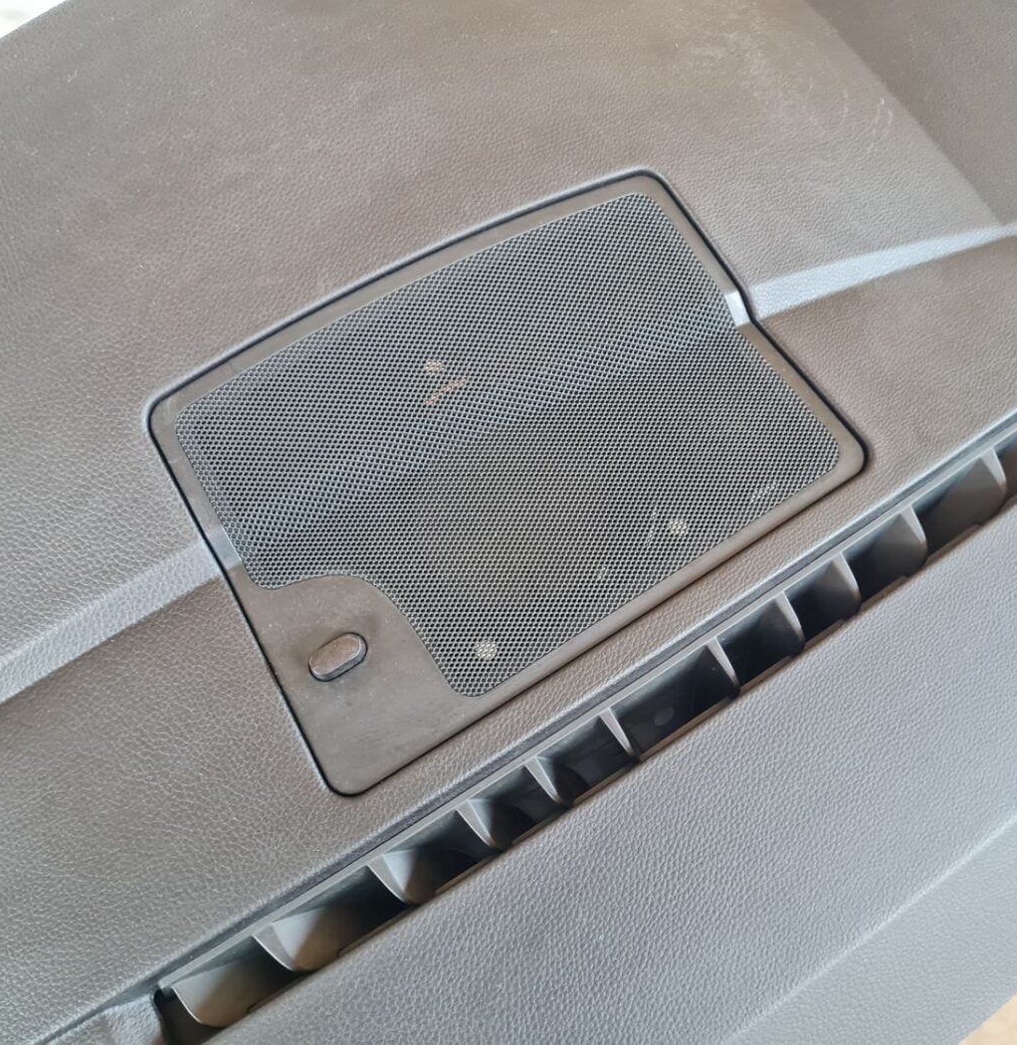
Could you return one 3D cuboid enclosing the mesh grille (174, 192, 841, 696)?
[{"bbox_3d":[0.005,-0.032,0.400,0.227,0.021,0.147,-31,81,-12],"label":"mesh grille"}]

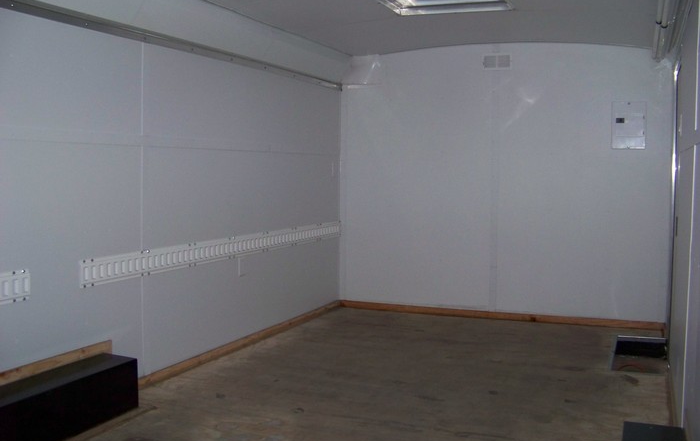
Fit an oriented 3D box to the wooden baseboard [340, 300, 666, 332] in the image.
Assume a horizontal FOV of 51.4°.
[{"bbox_3d":[1.079,0.725,5.525,2.470,0.056,0.026,2,4,20],"label":"wooden baseboard"}]

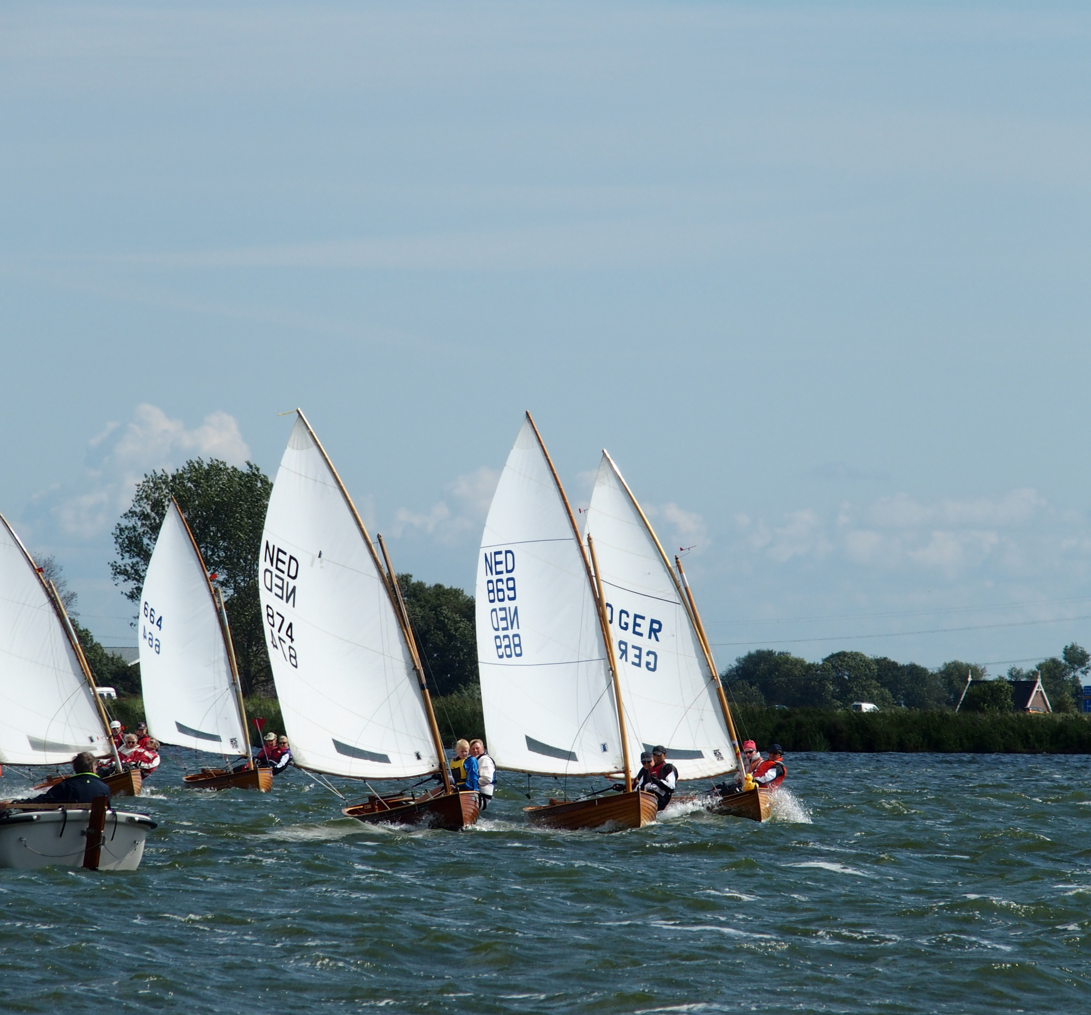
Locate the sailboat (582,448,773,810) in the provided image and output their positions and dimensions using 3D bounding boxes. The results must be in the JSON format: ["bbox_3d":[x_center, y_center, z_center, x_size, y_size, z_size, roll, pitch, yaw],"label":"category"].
[{"bbox_3d":[1.624,1.855,165.876,2.070,5.500,3.680,-14,2,-14],"label":"sailboat"}]

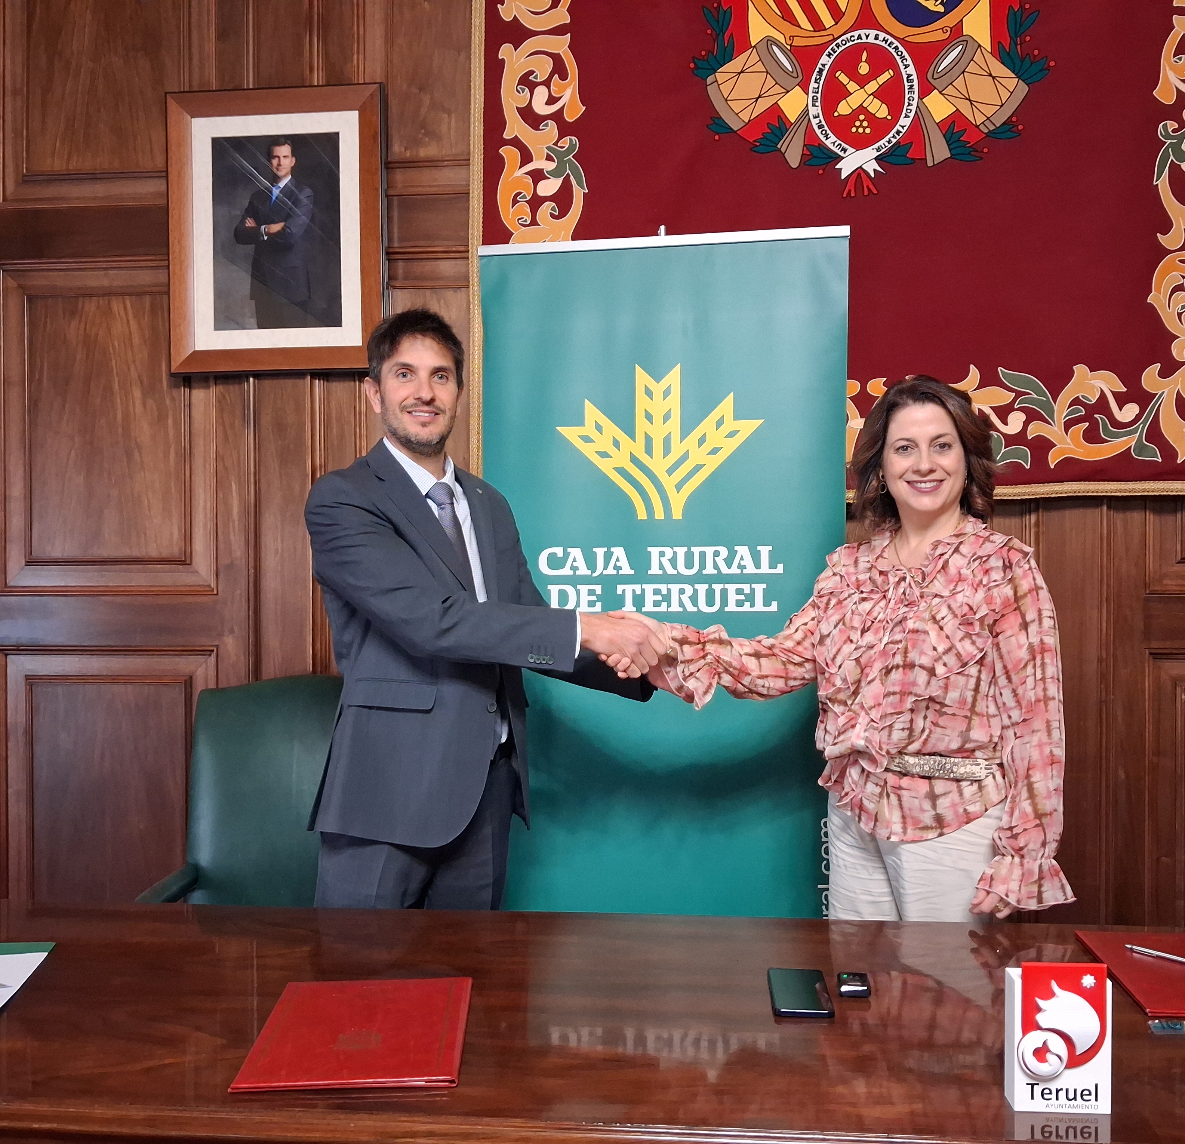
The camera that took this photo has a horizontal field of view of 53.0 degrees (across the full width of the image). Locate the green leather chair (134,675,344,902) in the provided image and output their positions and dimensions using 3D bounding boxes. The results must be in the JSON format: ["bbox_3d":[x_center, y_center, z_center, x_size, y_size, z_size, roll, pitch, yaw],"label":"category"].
[{"bbox_3d":[-0.645,0.772,2.470,0.620,1.060,0.660,0,0,4],"label":"green leather chair"}]

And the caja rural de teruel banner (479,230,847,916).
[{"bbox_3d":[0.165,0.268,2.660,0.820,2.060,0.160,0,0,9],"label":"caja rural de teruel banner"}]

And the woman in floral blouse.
[{"bbox_3d":[0.460,0.484,2.050,0.700,1.640,0.420,0,0,14],"label":"woman in floral blouse"}]

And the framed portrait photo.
[{"bbox_3d":[-0.765,-0.825,2.870,0.515,0.685,0.045,-1,0,5],"label":"framed portrait photo"}]

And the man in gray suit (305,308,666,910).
[{"bbox_3d":[-0.225,0.419,2.090,0.540,1.770,0.480,0,0,-37],"label":"man in gray suit"}]

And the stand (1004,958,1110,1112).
[{"bbox_3d":[0.494,0.489,1.260,0.102,0.157,0.046,0,0,5],"label":"stand"}]

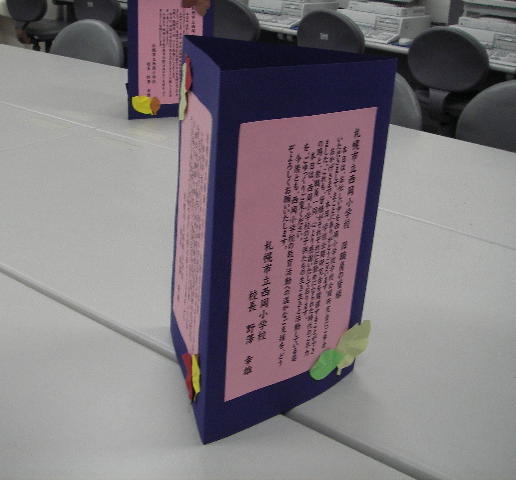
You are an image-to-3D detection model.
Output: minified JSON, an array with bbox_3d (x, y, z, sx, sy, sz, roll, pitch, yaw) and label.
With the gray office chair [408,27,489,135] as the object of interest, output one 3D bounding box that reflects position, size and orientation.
[{"bbox_3d":[1.074,-0.723,3.786,0.500,0.880,0.550,19,27,32],"label":"gray office chair"}]

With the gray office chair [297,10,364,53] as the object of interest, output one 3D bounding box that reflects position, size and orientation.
[{"bbox_3d":[0.514,-0.926,4.154,0.500,0.880,0.550,19,27,32],"label":"gray office chair"}]

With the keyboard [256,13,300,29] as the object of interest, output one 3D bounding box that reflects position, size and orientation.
[{"bbox_3d":[0.082,-1.490,4.781,0.450,0.045,0.195,19,27,32],"label":"keyboard"}]

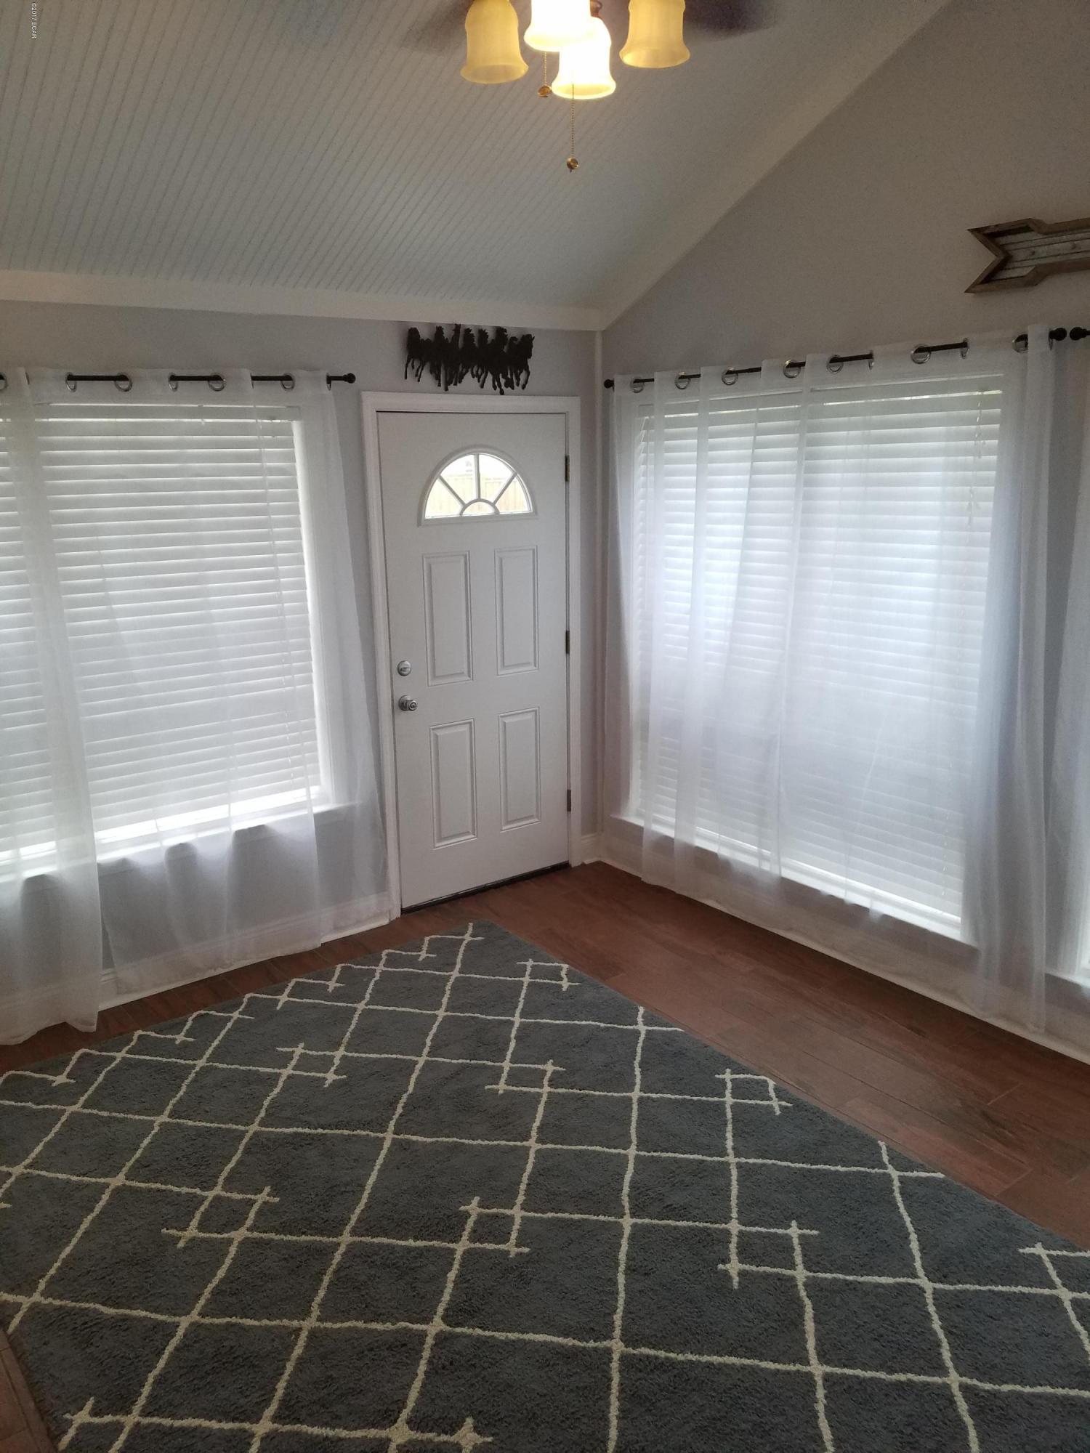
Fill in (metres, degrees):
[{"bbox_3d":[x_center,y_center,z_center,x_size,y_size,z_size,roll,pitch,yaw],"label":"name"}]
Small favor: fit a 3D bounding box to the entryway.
[{"bbox_3d":[-0.270,-0.301,4.658,1.035,2.120,0.120,-11,17,-36],"label":"entryway"}]

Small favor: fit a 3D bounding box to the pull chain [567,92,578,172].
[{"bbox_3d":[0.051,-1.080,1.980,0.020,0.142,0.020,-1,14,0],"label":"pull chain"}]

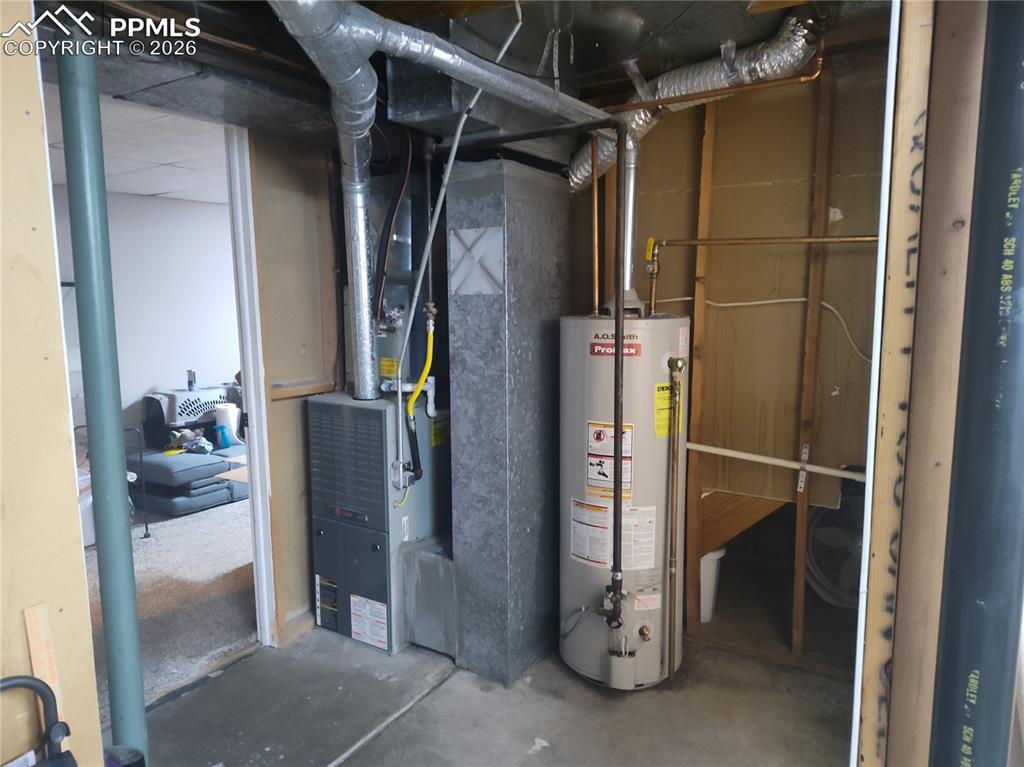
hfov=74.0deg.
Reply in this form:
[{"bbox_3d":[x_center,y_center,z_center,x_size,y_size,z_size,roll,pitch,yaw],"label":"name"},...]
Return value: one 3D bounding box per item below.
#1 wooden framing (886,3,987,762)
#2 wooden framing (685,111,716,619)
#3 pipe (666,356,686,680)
[{"bbox_3d":[0.451,0.201,0.749,0.038,2.250,0.089,4,9,32],"label":"wooden framing"},{"bbox_3d":[0.768,-0.069,2.754,0.038,2.220,0.089,4,9,32],"label":"wooden framing"},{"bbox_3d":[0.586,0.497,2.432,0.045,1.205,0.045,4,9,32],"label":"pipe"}]

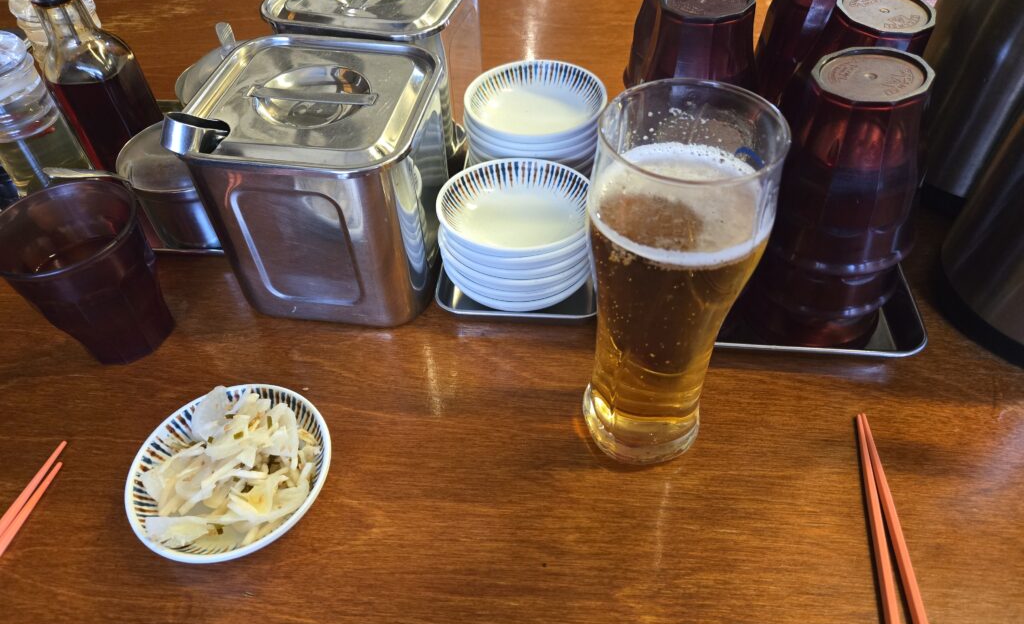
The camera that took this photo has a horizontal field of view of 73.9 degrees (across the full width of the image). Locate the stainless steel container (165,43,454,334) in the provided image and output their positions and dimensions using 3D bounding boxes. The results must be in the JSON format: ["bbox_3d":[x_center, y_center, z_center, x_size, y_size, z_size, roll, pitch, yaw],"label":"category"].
[{"bbox_3d":[-0.106,-0.079,0.417,0.131,0.123,0.130,5,49,7],"label":"stainless steel container"}]

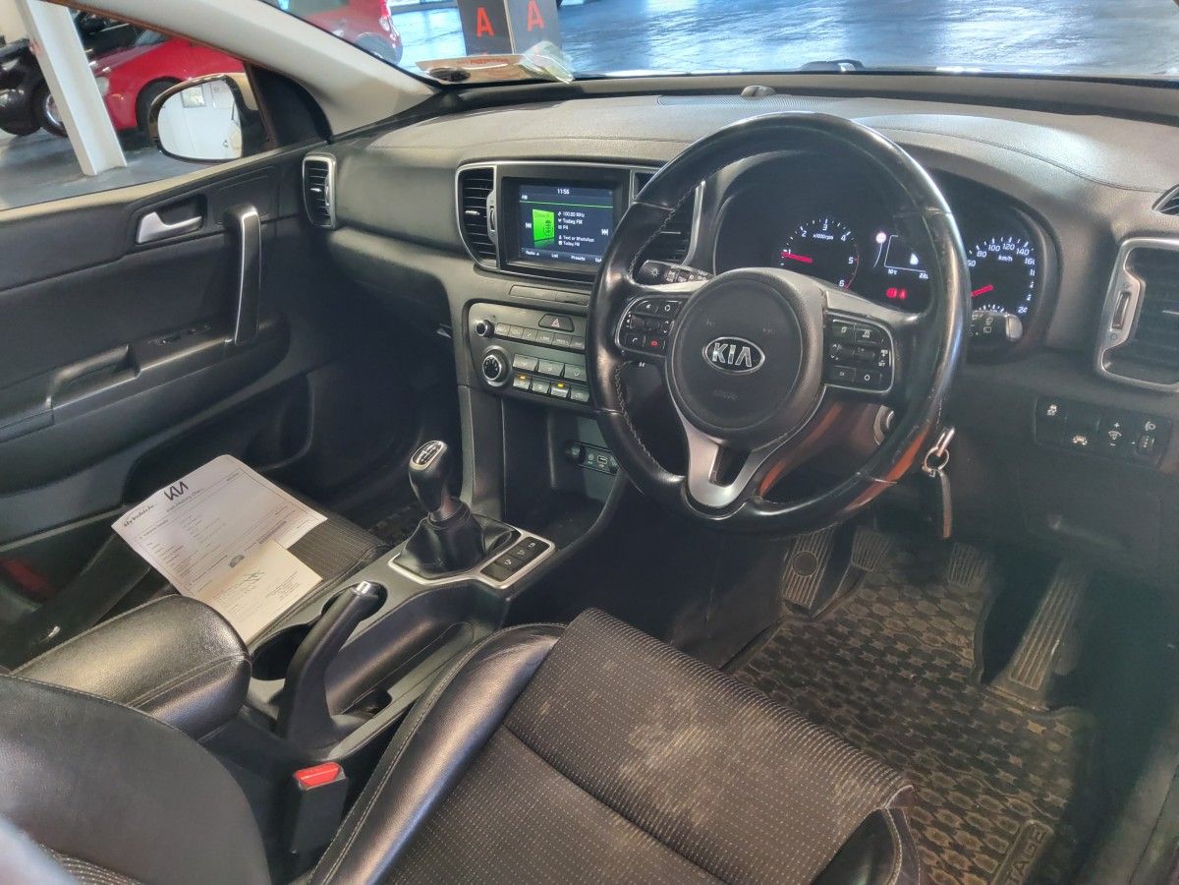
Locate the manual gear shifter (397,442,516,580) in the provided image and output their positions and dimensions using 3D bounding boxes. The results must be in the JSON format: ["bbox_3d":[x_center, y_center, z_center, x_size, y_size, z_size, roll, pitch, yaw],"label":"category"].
[{"bbox_3d":[-0.183,0.068,1.073,0.108,0.148,0.128,15,35,37],"label":"manual gear shifter"}]

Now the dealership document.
[{"bbox_3d":[-0.524,0.140,1.292,0.400,0.015,0.222,24,50,38],"label":"dealership document"}]

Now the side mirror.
[{"bbox_3d":[-0.723,-0.604,1.673,0.215,0.168,0.140,5,30,25],"label":"side mirror"}]

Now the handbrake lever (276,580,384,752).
[{"bbox_3d":[-0.262,0.228,0.910,0.045,0.130,0.160,15,35,37],"label":"handbrake lever"}]

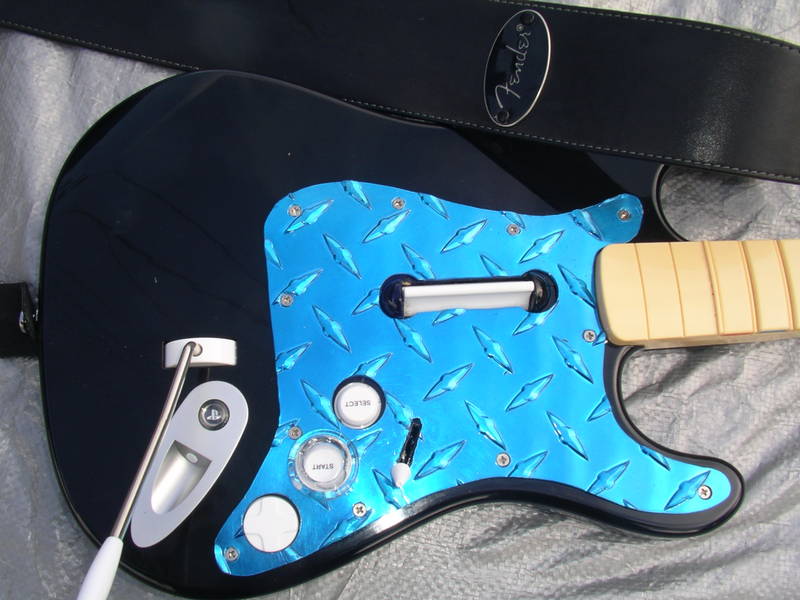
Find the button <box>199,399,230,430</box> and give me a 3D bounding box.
[{"bbox_3d":[-0.083,0.052,0.383,0.014,0.004,0.014,-5,76,-4],"label":"button"}]

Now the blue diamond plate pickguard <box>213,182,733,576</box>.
[{"bbox_3d":[0.027,0.024,0.397,0.231,0.005,0.179,-5,76,-4],"label":"blue diamond plate pickguard"}]

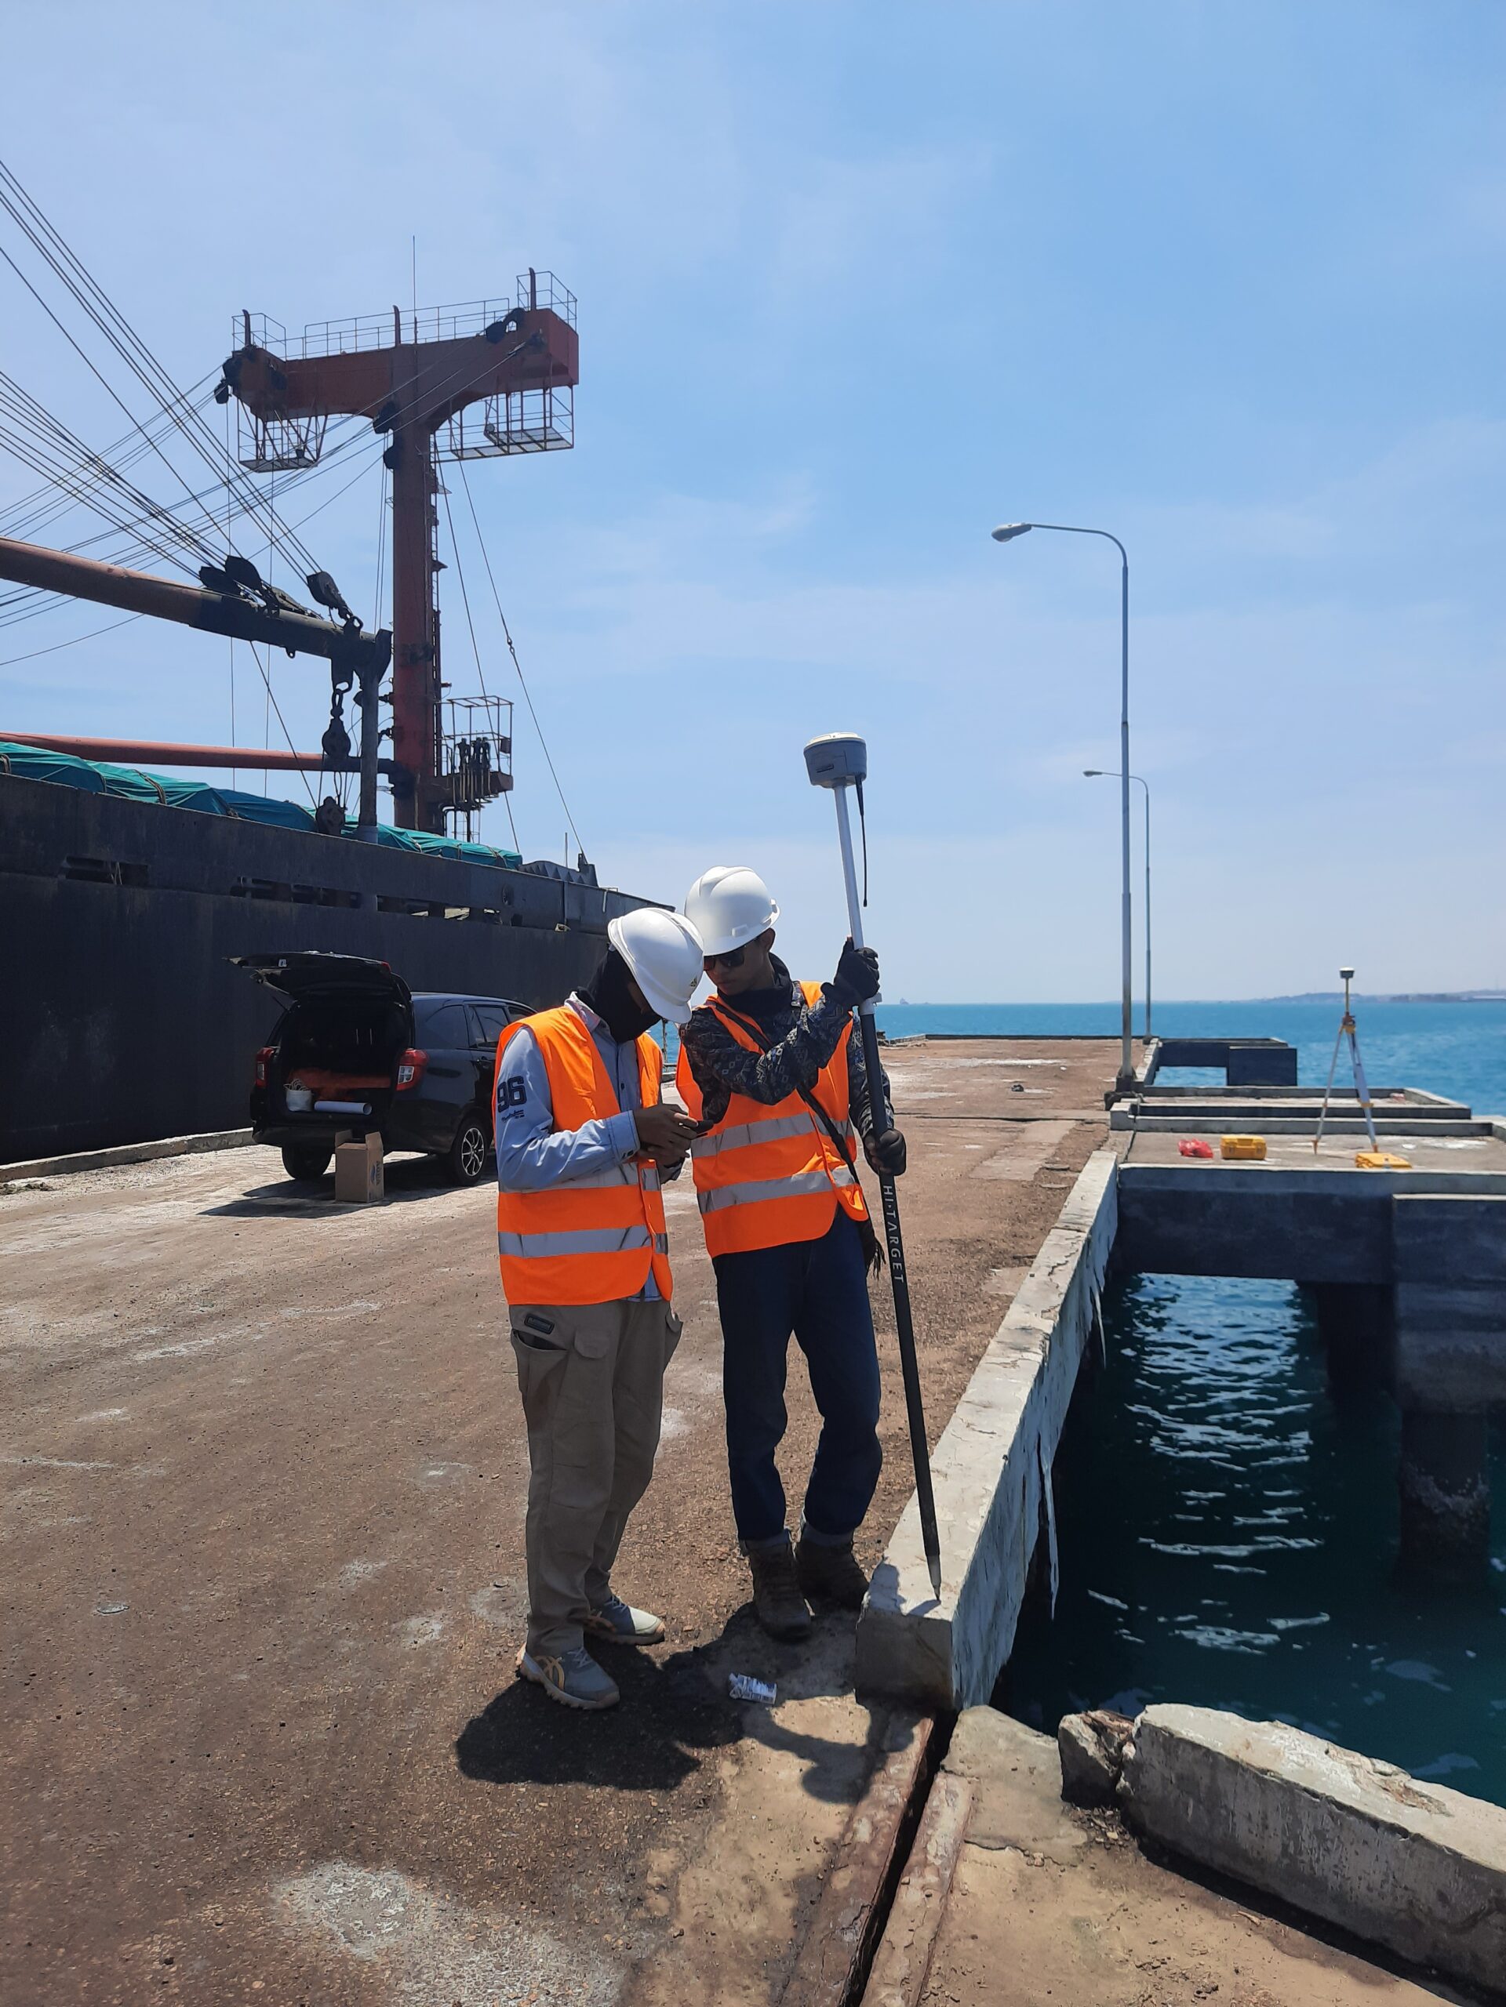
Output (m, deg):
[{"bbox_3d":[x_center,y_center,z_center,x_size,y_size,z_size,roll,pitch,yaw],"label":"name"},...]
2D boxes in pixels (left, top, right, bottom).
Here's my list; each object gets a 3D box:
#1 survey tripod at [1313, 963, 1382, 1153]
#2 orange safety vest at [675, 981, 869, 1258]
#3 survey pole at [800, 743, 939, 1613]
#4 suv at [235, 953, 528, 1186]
[{"bbox_3d":[5.727,0.557,13.950,0.620,1.825,0.600,0,0,0],"label":"survey tripod"},{"bbox_3d":[0.047,0.278,3.500,0.460,0.650,0.310,0,0,-30],"label":"orange safety vest"},{"bbox_3d":[0.291,0.348,3.164,0.140,1.900,0.140,-7,-2,17],"label":"survey pole"},{"bbox_3d":[-2.675,0.550,12.951,1.660,1.840,4.270,0,0,17],"label":"suv"}]

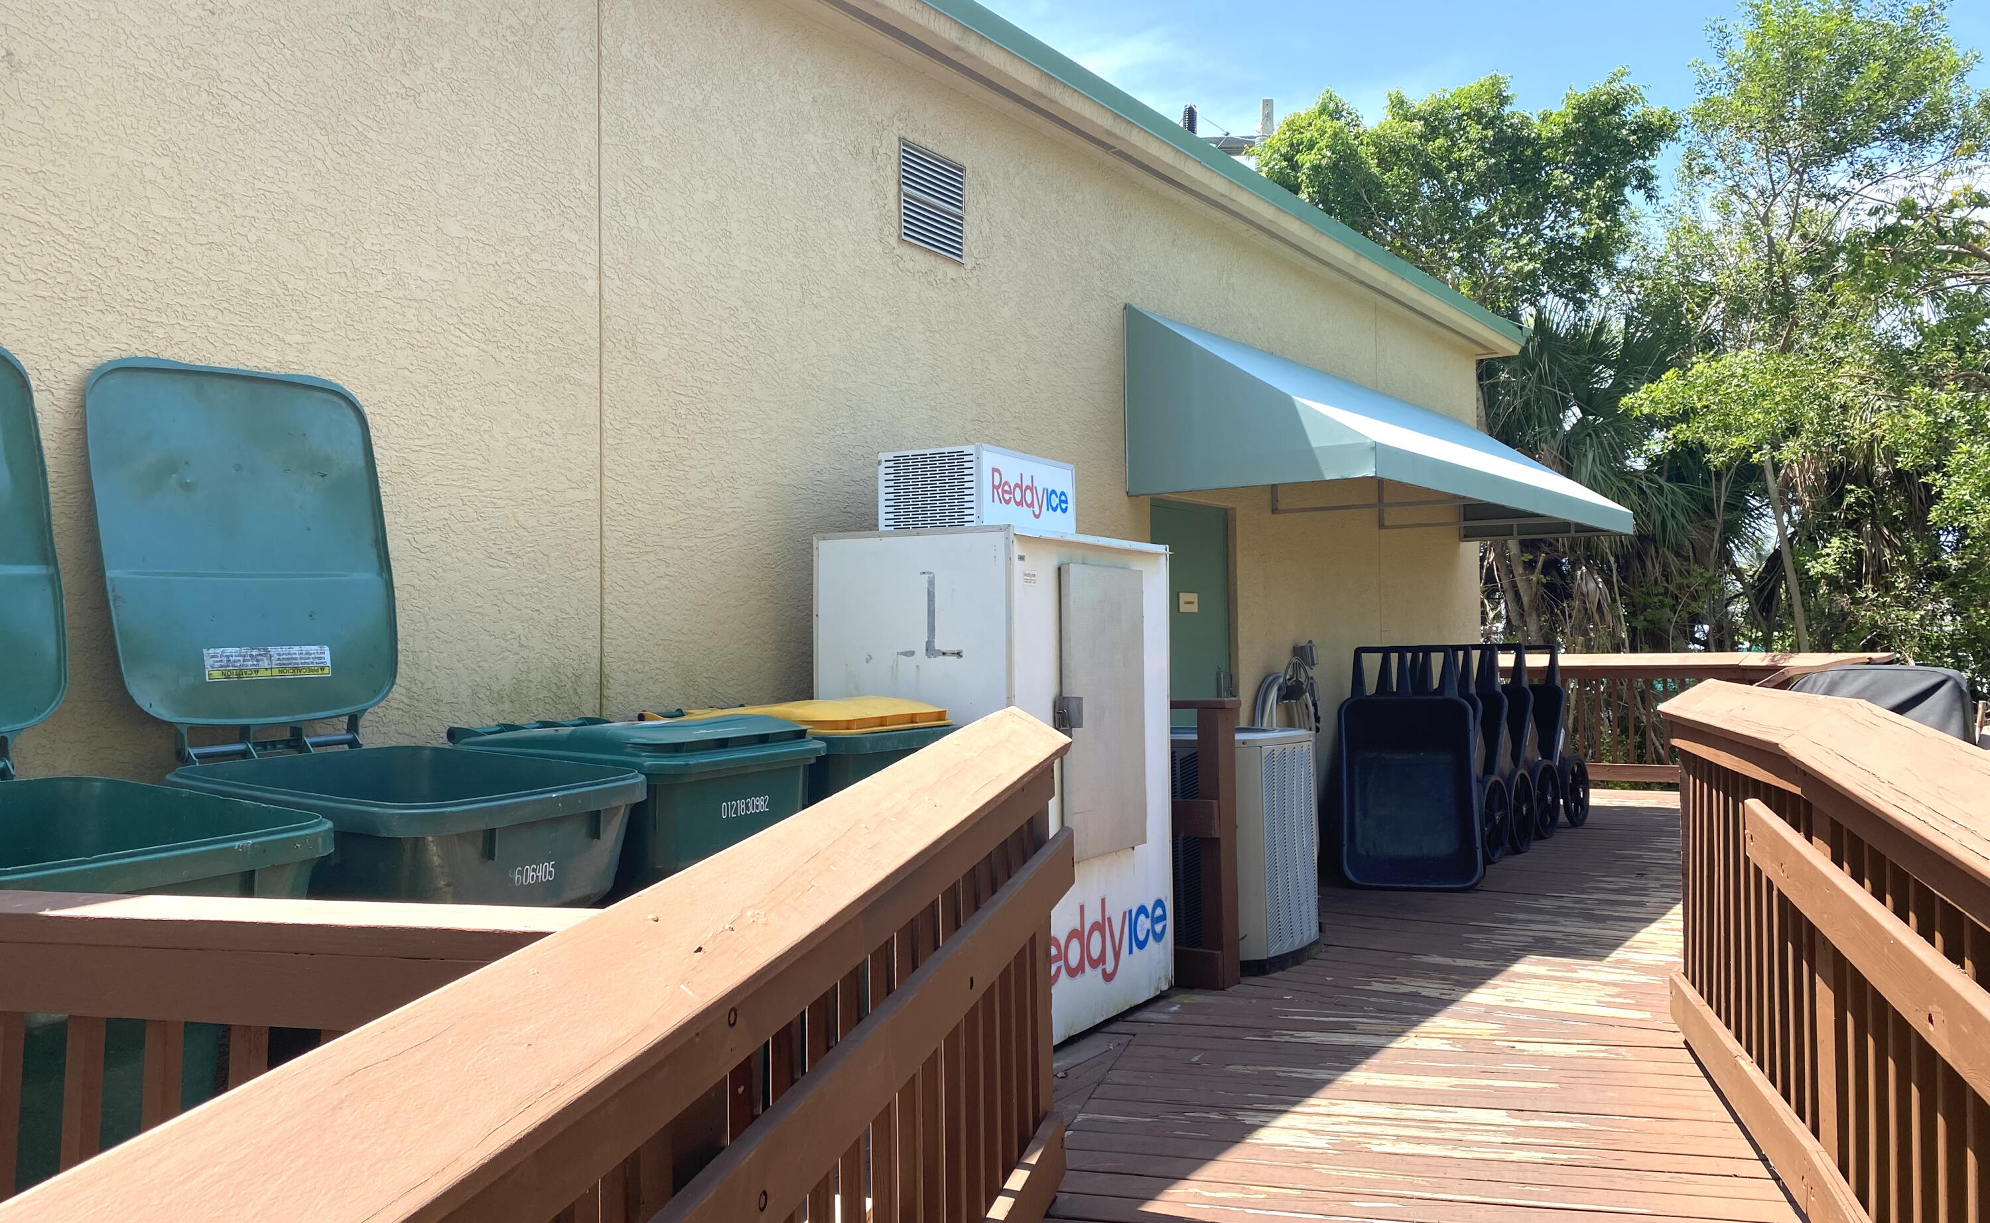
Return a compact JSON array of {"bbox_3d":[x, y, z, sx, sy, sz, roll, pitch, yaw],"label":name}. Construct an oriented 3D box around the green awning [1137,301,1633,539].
[{"bbox_3d":[2.708,-1.038,9.287,1.254,0.935,5.480,-1,-1,34],"label":"green awning"}]

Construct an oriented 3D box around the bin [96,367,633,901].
[{"bbox_3d":[-1.418,0.434,3.433,0.890,2.020,0.710,-1,-1,25],"label":"bin"}]

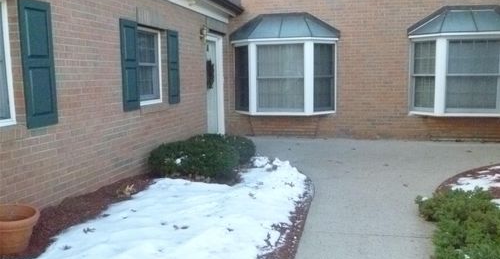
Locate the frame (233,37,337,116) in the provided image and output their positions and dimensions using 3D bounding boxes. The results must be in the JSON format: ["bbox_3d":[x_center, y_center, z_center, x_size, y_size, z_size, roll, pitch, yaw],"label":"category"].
[{"bbox_3d":[0.635,-1.075,8.194,2.171,1.512,0.572,2,8,15],"label":"frame"}]

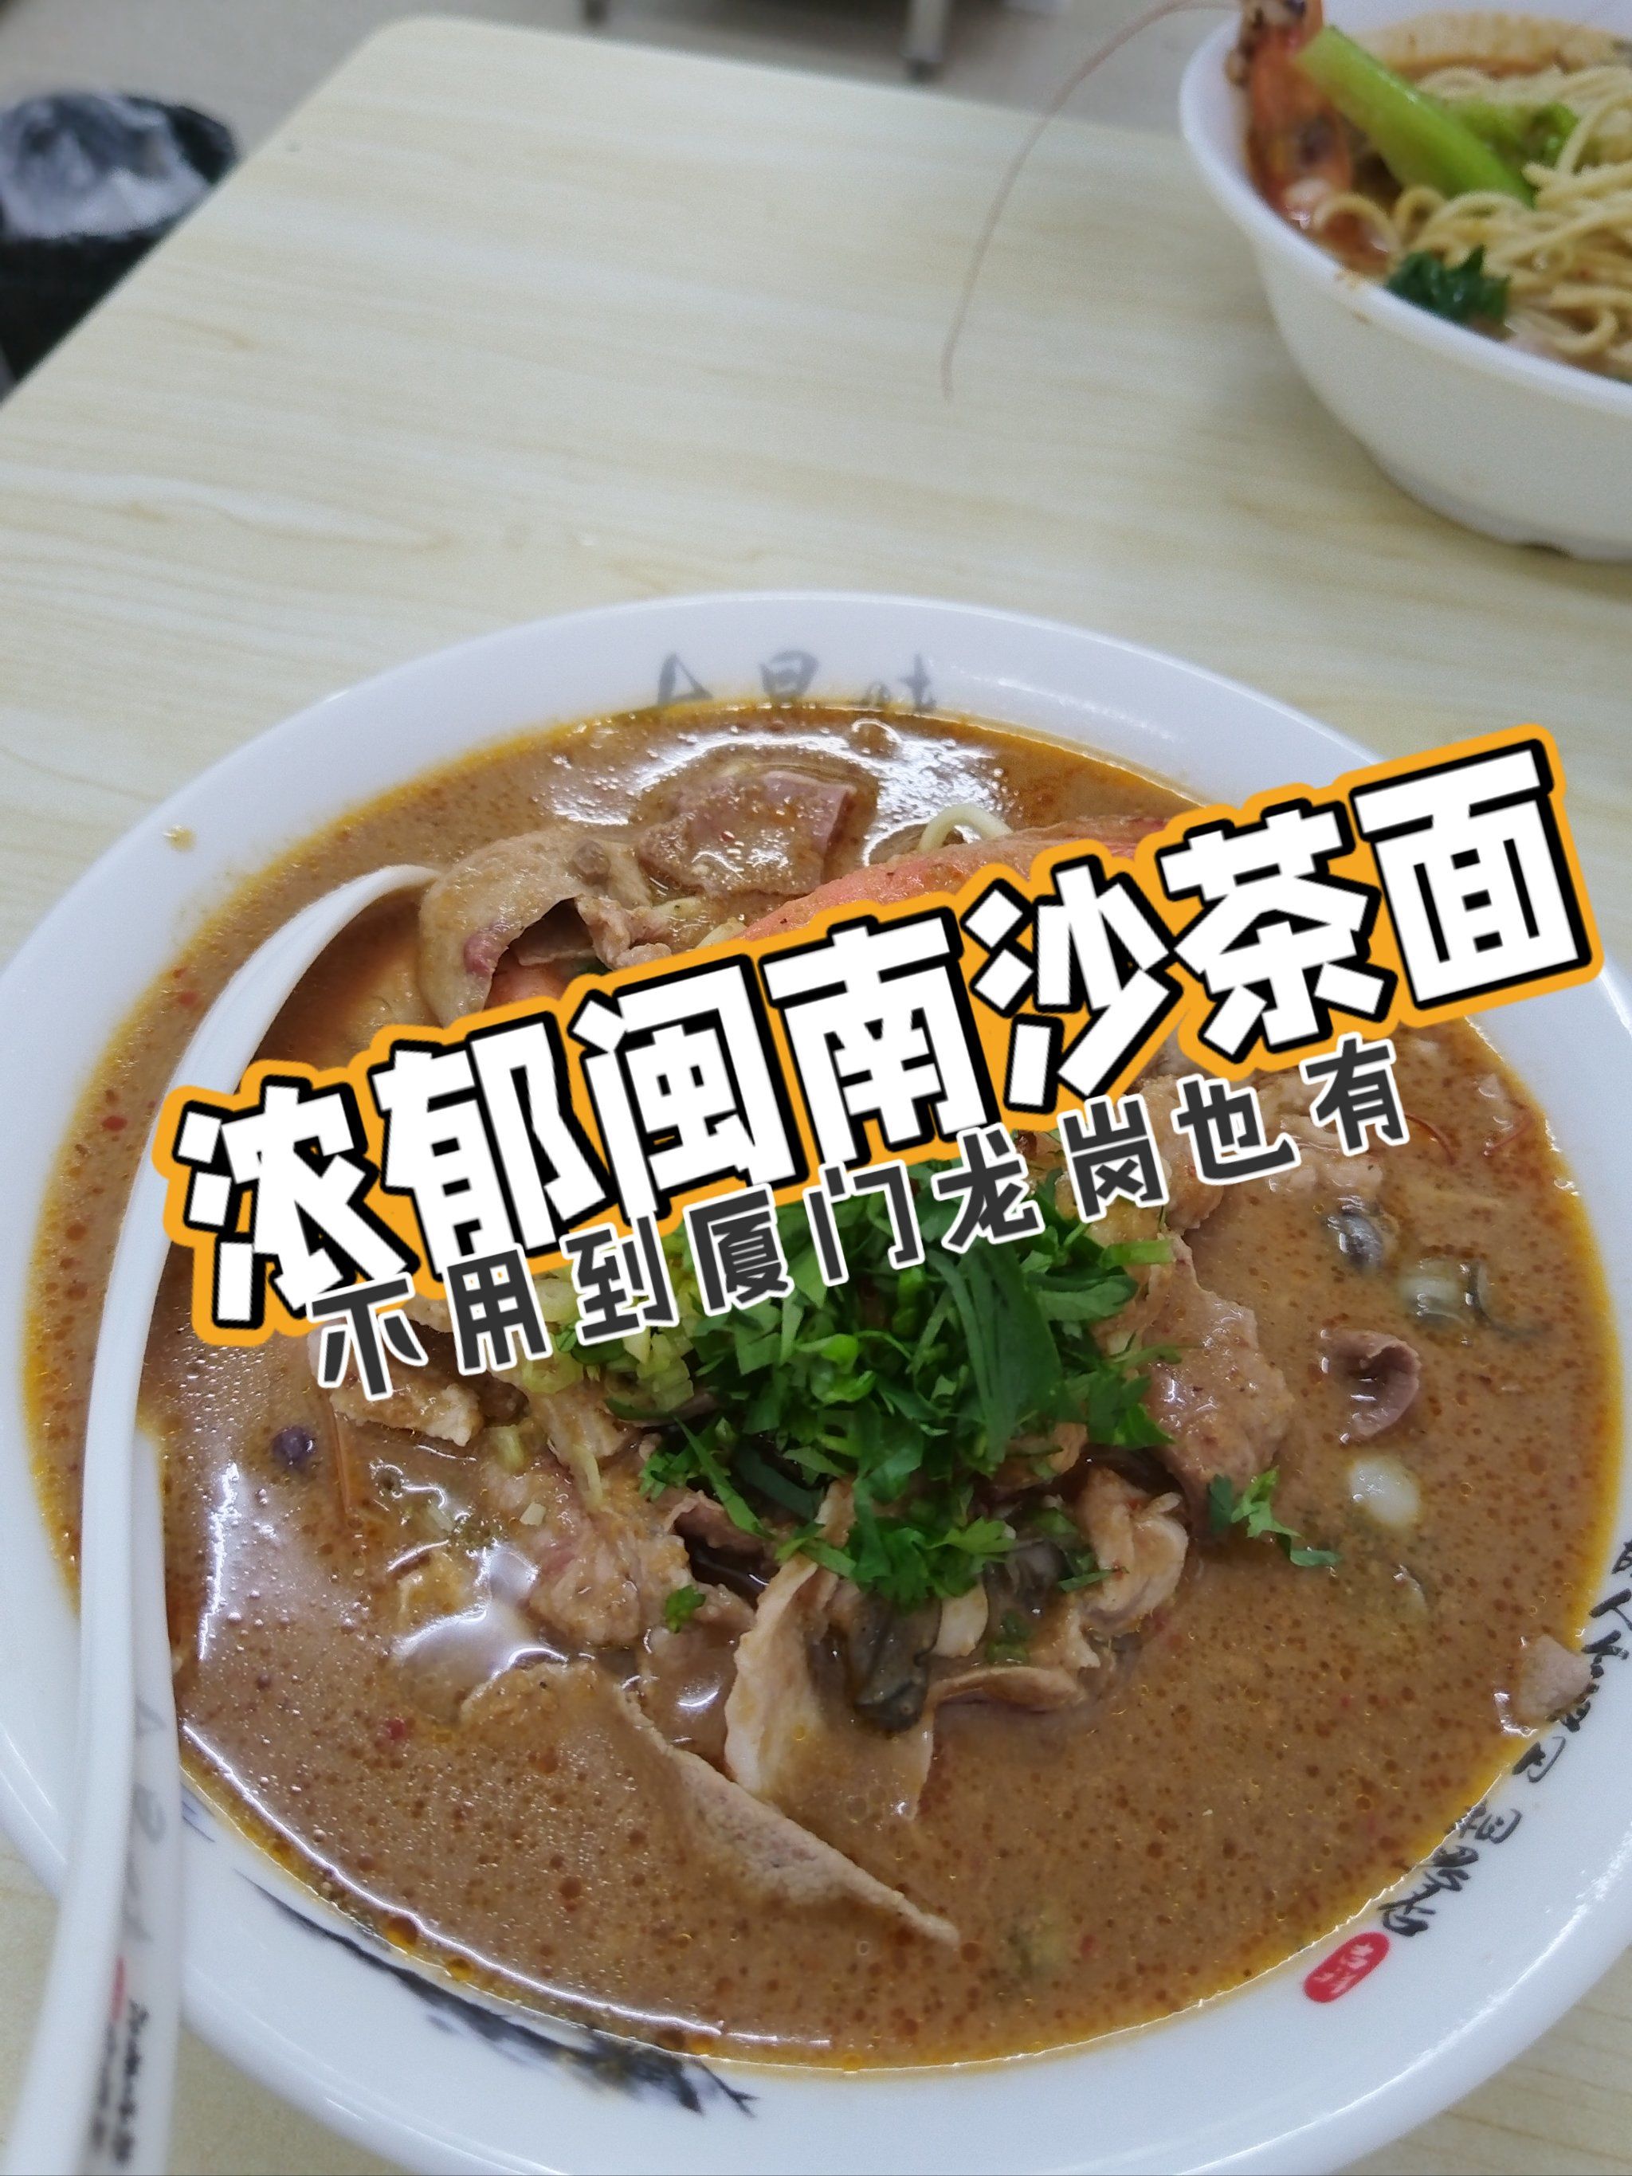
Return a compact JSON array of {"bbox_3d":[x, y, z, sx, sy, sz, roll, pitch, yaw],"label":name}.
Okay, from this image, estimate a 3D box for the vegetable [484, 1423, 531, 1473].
[{"bbox_3d":[-0.035,0.042,0.189,0.006,0.004,0.006,5,52,0],"label":"vegetable"}]

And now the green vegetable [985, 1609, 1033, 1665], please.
[{"bbox_3d":[0.021,0.060,0.178,0.005,0.004,0.006,5,52,0],"label":"green vegetable"}]

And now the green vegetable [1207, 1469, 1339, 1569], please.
[{"bbox_3d":[0.054,0.051,0.193,0.015,0.005,0.010,5,52,0],"label":"green vegetable"}]

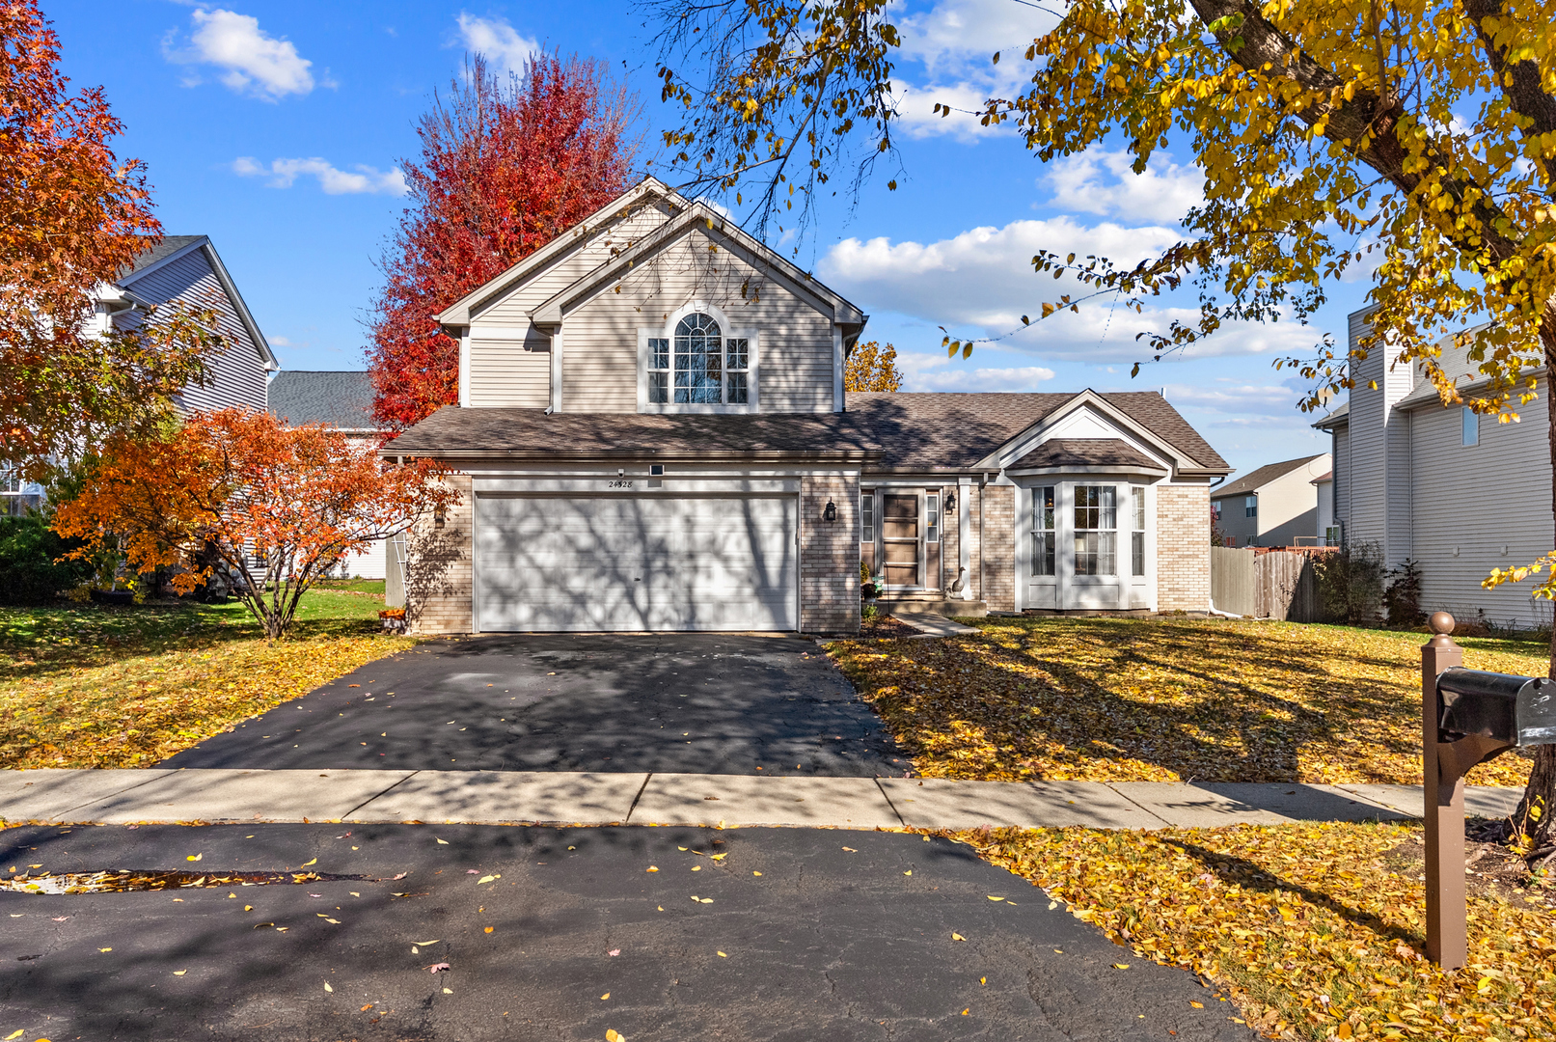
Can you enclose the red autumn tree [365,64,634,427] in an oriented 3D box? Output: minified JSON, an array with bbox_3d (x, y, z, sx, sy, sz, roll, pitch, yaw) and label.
[{"bbox_3d":[-7.600,-5.700,34.200,8.400,15.700,8.200,0,-2,0],"label":"red autumn tree"}]

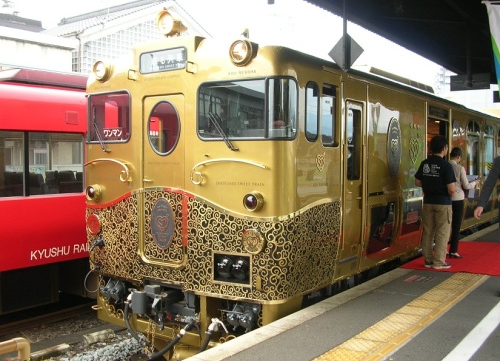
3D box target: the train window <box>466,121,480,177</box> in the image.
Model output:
[{"bbox_3d":[4.576,-0.654,11.861,0.080,1.170,1.100,2,2,34],"label":"train window"}]

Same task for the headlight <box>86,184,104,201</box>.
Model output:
[{"bbox_3d":[-1.848,0.147,6.973,0.200,0.200,0.150,2,2,34],"label":"headlight"}]

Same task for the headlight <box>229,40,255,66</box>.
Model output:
[{"bbox_3d":[-0.064,-1.279,5.810,0.240,0.250,0.180,2,2,34],"label":"headlight"}]

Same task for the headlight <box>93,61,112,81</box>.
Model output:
[{"bbox_3d":[-1.745,-1.319,6.987,0.240,0.250,0.180,2,2,34],"label":"headlight"}]

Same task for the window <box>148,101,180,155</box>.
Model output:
[{"bbox_3d":[-0.933,-0.573,6.339,0.490,0.620,0.050,2,2,34],"label":"window"}]

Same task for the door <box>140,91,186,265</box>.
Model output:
[{"bbox_3d":[-0.952,0.013,6.367,0.650,1.880,0.060,2,2,34],"label":"door"}]

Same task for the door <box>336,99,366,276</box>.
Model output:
[{"bbox_3d":[1.204,0.079,6.988,0.080,2.040,0.630,2,2,34],"label":"door"}]

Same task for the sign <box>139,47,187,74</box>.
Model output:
[{"bbox_3d":[-0.943,-1.306,6.328,0.690,0.260,0.060,2,2,34],"label":"sign"}]

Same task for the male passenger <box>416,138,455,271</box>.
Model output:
[{"bbox_3d":[2.473,0.282,7.679,0.490,1.730,0.320,2,2,37],"label":"male passenger"}]

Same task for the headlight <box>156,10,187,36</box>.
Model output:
[{"bbox_3d":[-0.877,-1.739,6.417,0.250,0.270,0.300,2,2,34],"label":"headlight"}]

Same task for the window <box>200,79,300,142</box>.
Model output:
[{"bbox_3d":[-0.028,-0.718,5.945,0.950,0.630,0.400,2,2,34],"label":"window"}]

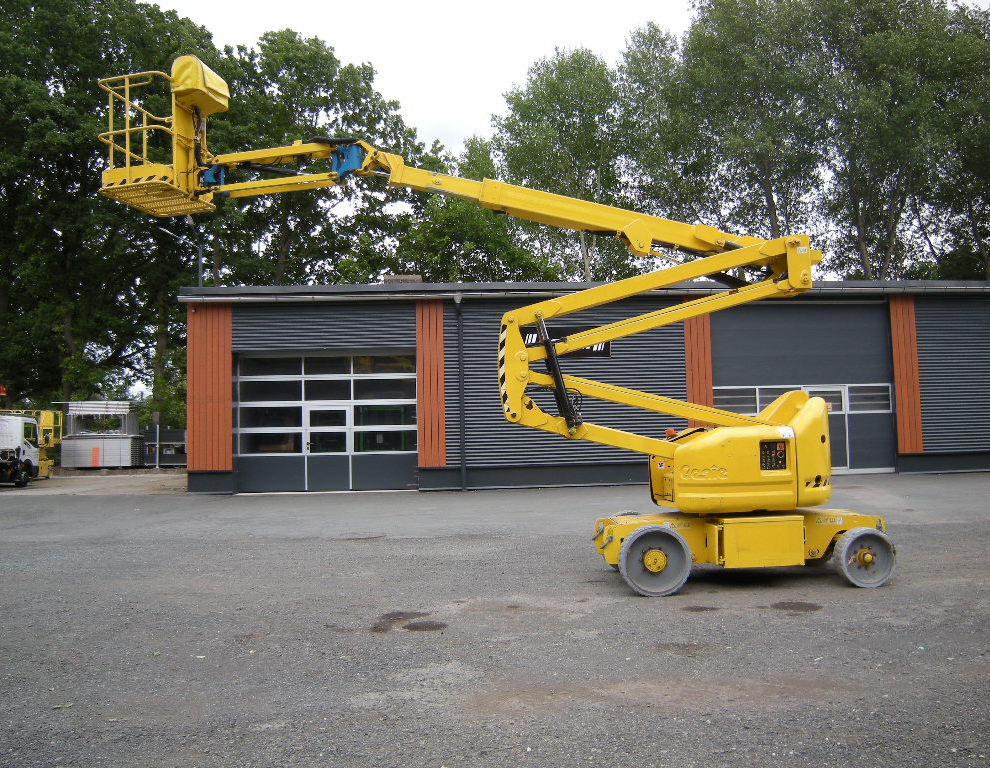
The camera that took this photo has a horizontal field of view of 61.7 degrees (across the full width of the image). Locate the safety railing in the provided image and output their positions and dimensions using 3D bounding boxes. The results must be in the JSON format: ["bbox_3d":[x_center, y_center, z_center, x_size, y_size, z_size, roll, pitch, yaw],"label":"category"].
[{"bbox_3d":[-3.469,-2.535,8.667,0.760,0.980,1.020,-3,-4,20],"label":"safety railing"}]

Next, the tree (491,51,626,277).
[{"bbox_3d":[3.159,-6.196,38.477,6.400,19.300,6.400,-1,-4,0],"label":"tree"}]

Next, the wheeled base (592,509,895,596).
[{"bbox_3d":[2.409,1.656,8.377,2.680,0.650,1.430,-1,-4,-3],"label":"wheeled base"}]

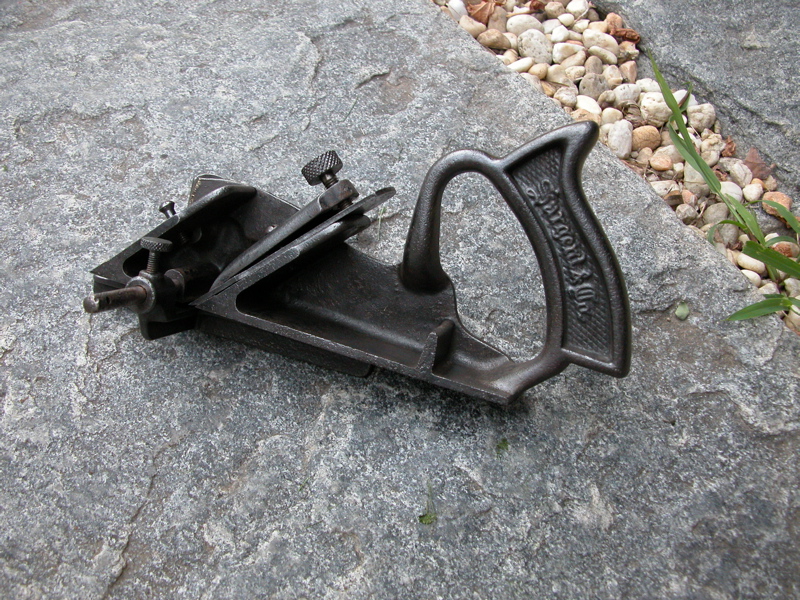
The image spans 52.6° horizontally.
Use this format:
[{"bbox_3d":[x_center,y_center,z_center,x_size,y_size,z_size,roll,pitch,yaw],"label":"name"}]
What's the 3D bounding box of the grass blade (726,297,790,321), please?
[{"bbox_3d":[0.178,0.004,0.402,0.034,0.008,0.009,-10,47,-9],"label":"grass blade"}]

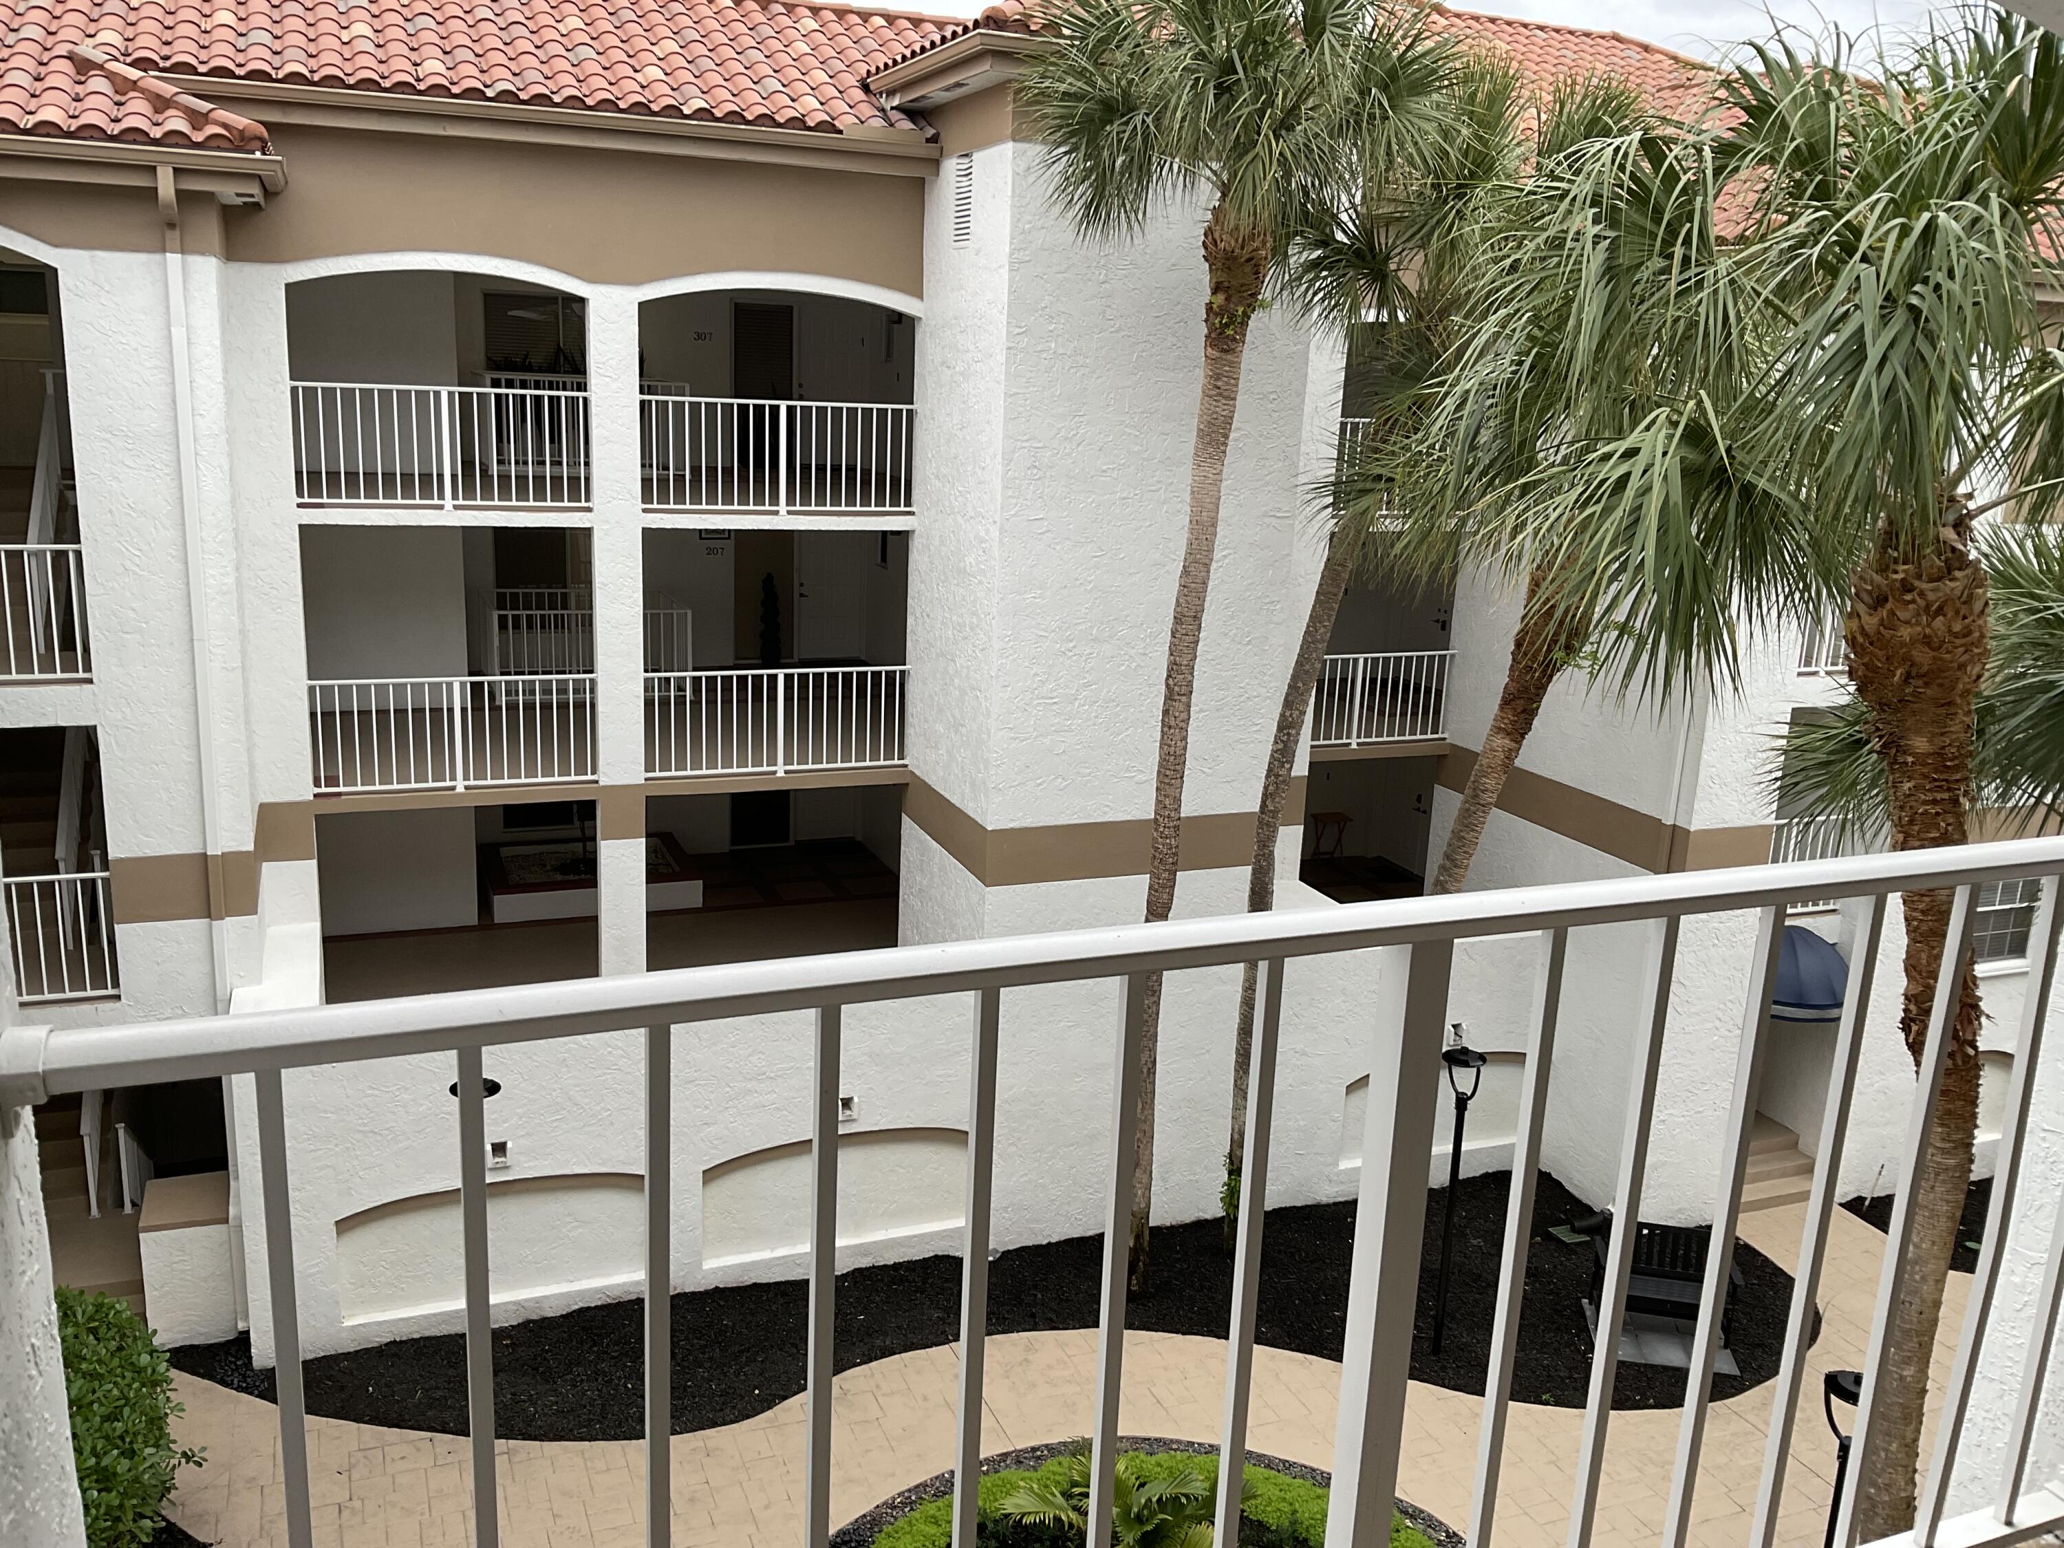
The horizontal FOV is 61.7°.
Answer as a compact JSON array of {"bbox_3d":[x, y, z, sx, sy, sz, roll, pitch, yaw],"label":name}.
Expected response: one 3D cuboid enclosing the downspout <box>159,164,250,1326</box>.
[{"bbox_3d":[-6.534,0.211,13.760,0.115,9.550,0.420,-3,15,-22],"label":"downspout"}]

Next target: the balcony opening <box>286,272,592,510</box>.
[{"bbox_3d":[-5.239,-3.406,15.432,2.530,2.070,0.300,-3,15,-22],"label":"balcony opening"}]

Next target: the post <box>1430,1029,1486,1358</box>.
[{"bbox_3d":[3.635,3.743,15.047,0.400,2.980,0.400,3,14,0],"label":"post"}]

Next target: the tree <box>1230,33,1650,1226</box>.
[{"bbox_3d":[3.686,-0.774,16.342,3.700,11.100,3.600,3,14,0],"label":"tree"}]

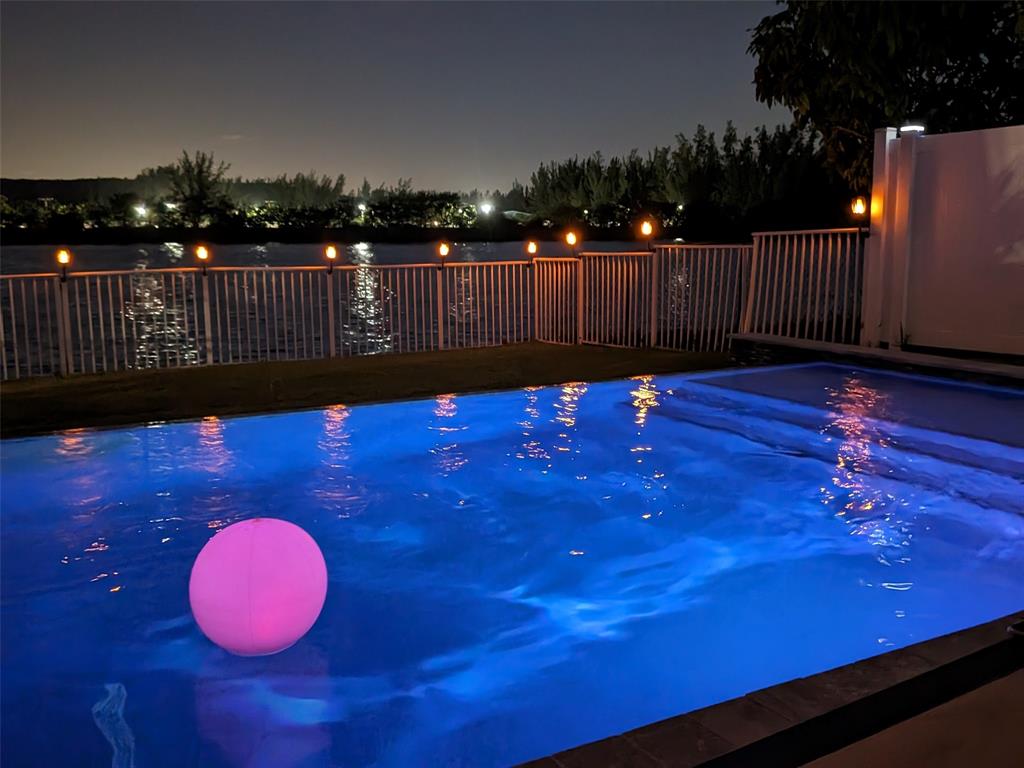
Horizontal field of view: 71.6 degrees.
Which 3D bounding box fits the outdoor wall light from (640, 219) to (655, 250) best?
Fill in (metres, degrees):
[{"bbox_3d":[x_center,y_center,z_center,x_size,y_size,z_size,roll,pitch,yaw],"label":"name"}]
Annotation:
[{"bbox_3d":[1.603,-1.763,8.400,0.160,0.380,0.130,-8,14,-33],"label":"outdoor wall light"}]

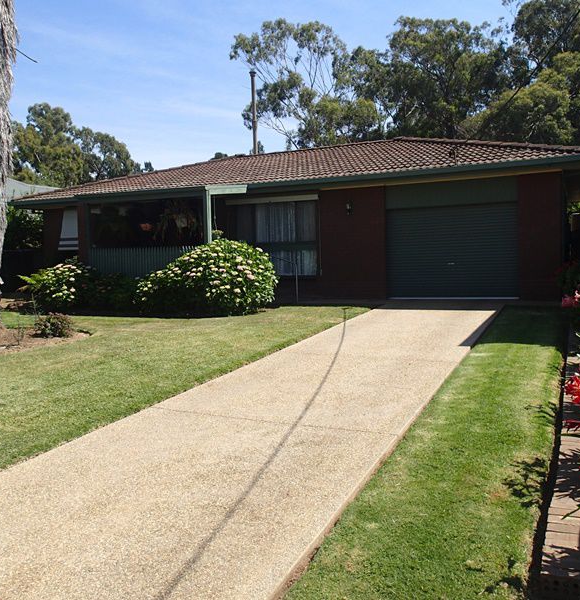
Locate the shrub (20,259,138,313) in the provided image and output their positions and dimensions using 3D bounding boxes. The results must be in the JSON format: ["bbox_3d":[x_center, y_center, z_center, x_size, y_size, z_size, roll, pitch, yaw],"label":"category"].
[{"bbox_3d":[-5.343,-0.423,14.870,3.700,1.280,1.800,0,1,25],"label":"shrub"}]

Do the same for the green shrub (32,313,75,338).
[{"bbox_3d":[-4.031,0.384,9.856,0.660,0.430,0.660,0,1,25],"label":"green shrub"}]

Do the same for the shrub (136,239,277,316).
[{"bbox_3d":[-1.793,-0.571,13.132,3.500,1.640,2.000,0,1,25],"label":"shrub"}]

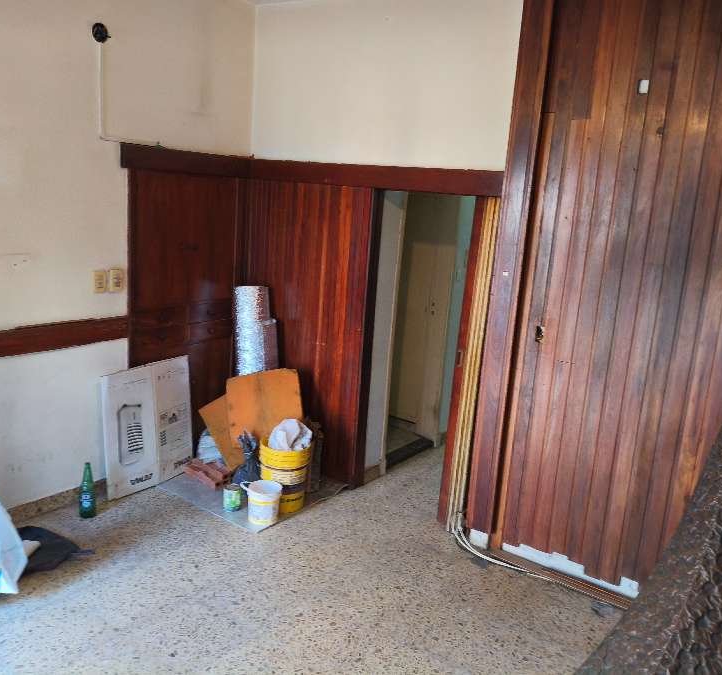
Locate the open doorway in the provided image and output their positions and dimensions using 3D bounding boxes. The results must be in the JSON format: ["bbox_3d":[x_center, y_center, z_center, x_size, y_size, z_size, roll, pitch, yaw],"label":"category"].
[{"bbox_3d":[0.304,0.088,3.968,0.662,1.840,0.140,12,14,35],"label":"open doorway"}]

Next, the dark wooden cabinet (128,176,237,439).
[{"bbox_3d":[-1.125,-0.096,4.005,0.280,1.703,0.782,12,14,33],"label":"dark wooden cabinet"}]

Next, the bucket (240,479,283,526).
[{"bbox_3d":[-0.536,0.921,3.744,0.205,0.199,0.205,4,12,-1],"label":"bucket"}]

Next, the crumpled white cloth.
[{"bbox_3d":[-0.389,0.569,3.855,0.235,0.190,0.220,12,14,35],"label":"crumpled white cloth"}]

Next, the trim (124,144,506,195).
[{"bbox_3d":[-0.292,-0.887,3.560,1.804,0.140,0.986,12,14,35],"label":"trim"}]

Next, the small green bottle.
[{"bbox_3d":[-1.488,0.820,3.664,0.088,0.296,0.088,12,14,35],"label":"small green bottle"}]

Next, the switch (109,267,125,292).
[{"bbox_3d":[-1.362,-0.320,3.792,0.020,0.128,0.080,12,14,35],"label":"switch"}]

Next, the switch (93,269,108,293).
[{"bbox_3d":[-1.425,-0.304,3.707,0.020,0.122,0.077,12,14,35],"label":"switch"}]

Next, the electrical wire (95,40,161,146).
[{"bbox_3d":[-1.244,-1.301,3.659,0.020,0.487,0.397,12,14,35],"label":"electrical wire"}]

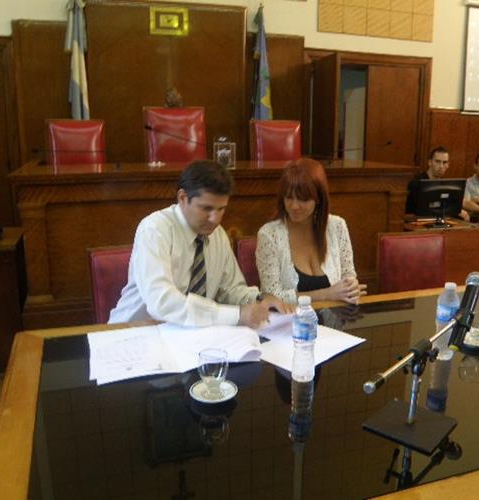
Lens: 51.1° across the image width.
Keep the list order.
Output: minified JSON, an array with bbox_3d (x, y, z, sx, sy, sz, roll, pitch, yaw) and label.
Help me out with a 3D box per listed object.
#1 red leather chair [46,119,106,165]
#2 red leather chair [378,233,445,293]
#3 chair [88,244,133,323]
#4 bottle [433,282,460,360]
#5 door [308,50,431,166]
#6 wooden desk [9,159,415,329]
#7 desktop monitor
[{"bbox_3d":[-1.468,-0.582,4.659,0.560,1.234,0.600,-4,13,-18],"label":"red leather chair"},{"bbox_3d":[0.936,0.406,2.470,0.450,0.901,0.520,-3,13,-12],"label":"red leather chair"},{"bbox_3d":[-0.347,0.466,2.111,0.450,0.936,0.520,-6,14,-26],"label":"chair"},{"bbox_3d":[0.594,0.199,1.410,0.063,0.215,0.063,-3,14,-18],"label":"bottle"},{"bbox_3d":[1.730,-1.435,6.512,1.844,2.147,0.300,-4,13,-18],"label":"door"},{"bbox_3d":[-0.155,-0.066,3.765,2.697,1.100,0.950,-4,13,-18],"label":"wooden desk"},{"bbox_3d":[1.526,-0.371,3.726,0.440,0.350,0.190,-4,13,-18],"label":"desktop monitor"}]

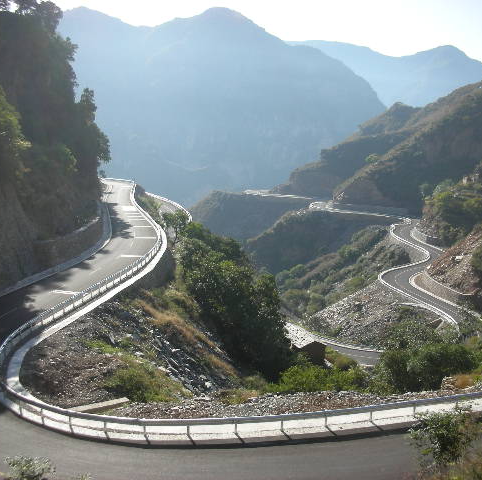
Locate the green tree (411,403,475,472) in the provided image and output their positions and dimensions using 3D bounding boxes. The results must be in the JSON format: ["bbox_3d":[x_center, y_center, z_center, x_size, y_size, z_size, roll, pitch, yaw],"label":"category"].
[{"bbox_3d":[4.982,4.883,16.000,1.620,1.420,1.350,0,8,0],"label":"green tree"}]

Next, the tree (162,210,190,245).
[{"bbox_3d":[-10.628,-2.028,105.000,4.500,5.200,4.200,0,8,0],"label":"tree"}]

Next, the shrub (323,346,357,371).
[{"bbox_3d":[14.146,16.847,92.000,4.700,2.500,3.800,0,8,0],"label":"shrub"}]

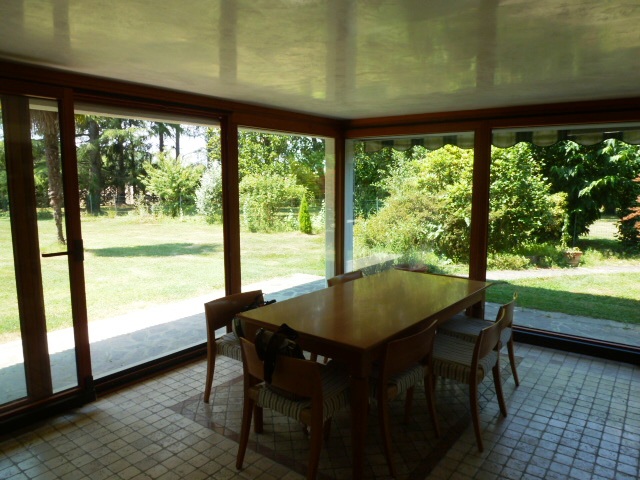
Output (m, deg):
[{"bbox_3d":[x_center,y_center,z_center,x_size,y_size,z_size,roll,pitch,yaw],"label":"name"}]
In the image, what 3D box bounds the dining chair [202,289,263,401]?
[{"bbox_3d":[-0.465,0.813,3.198,0.528,0.760,0.544,6,10,39],"label":"dining chair"}]

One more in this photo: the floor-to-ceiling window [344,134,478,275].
[{"bbox_3d":[0.999,-0.231,5.276,1.664,2.032,0.096,6,10,39],"label":"floor-to-ceiling window"}]

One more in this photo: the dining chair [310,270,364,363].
[{"bbox_3d":[0.420,0.720,3.945,0.528,0.760,0.544,6,9,38],"label":"dining chair"}]

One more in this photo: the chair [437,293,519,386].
[{"bbox_3d":[1.195,0.788,3.439,0.528,0.760,0.544,6,9,36],"label":"chair"}]

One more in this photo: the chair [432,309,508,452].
[{"bbox_3d":[0.922,0.848,2.970,0.528,0.760,0.544,6,9,36],"label":"chair"}]

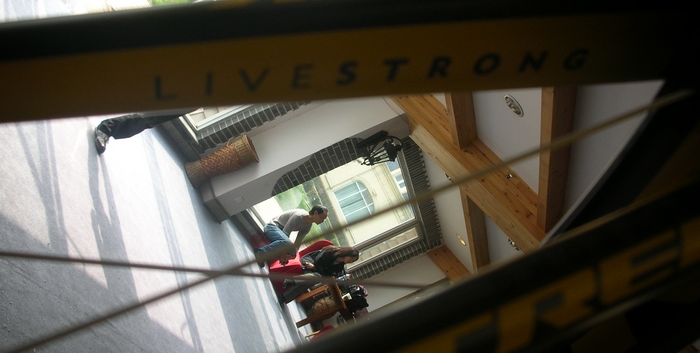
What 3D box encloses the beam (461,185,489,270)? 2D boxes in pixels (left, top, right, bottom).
[{"bbox_3d":[1.675,0.875,9.182,0.120,0.210,4.150,49,-9,31],"label":"beam"}]

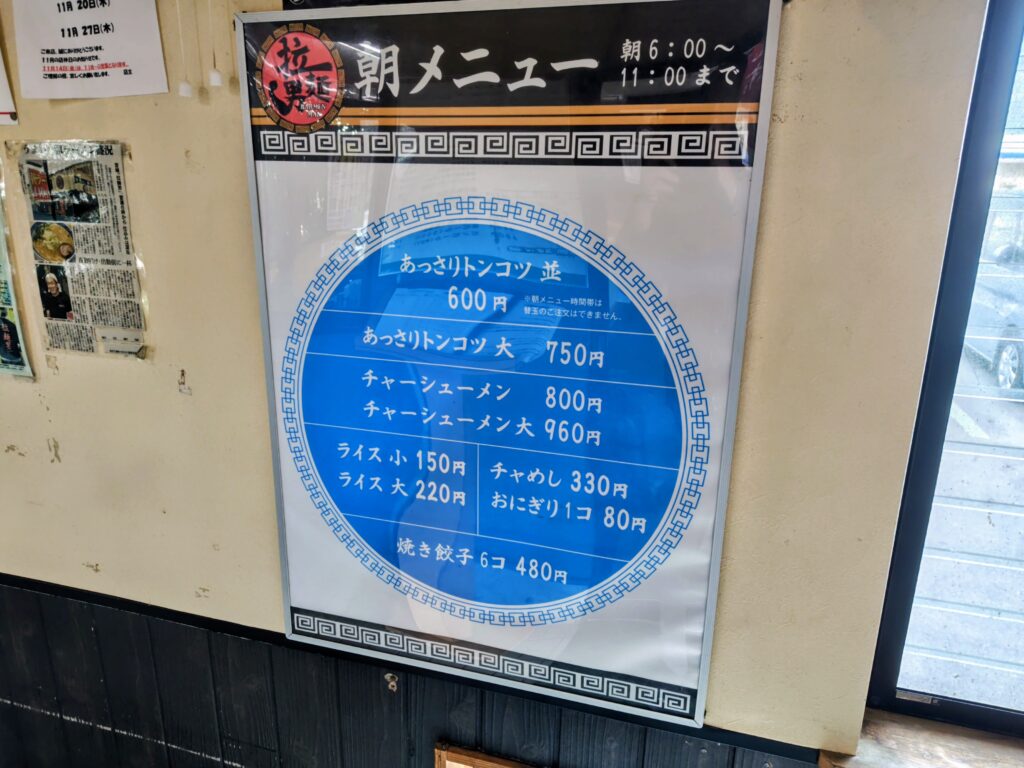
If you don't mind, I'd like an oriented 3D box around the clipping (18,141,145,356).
[{"bbox_3d":[-0.607,-0.185,0.961,0.186,0.296,0.012,5,16,15],"label":"clipping"}]

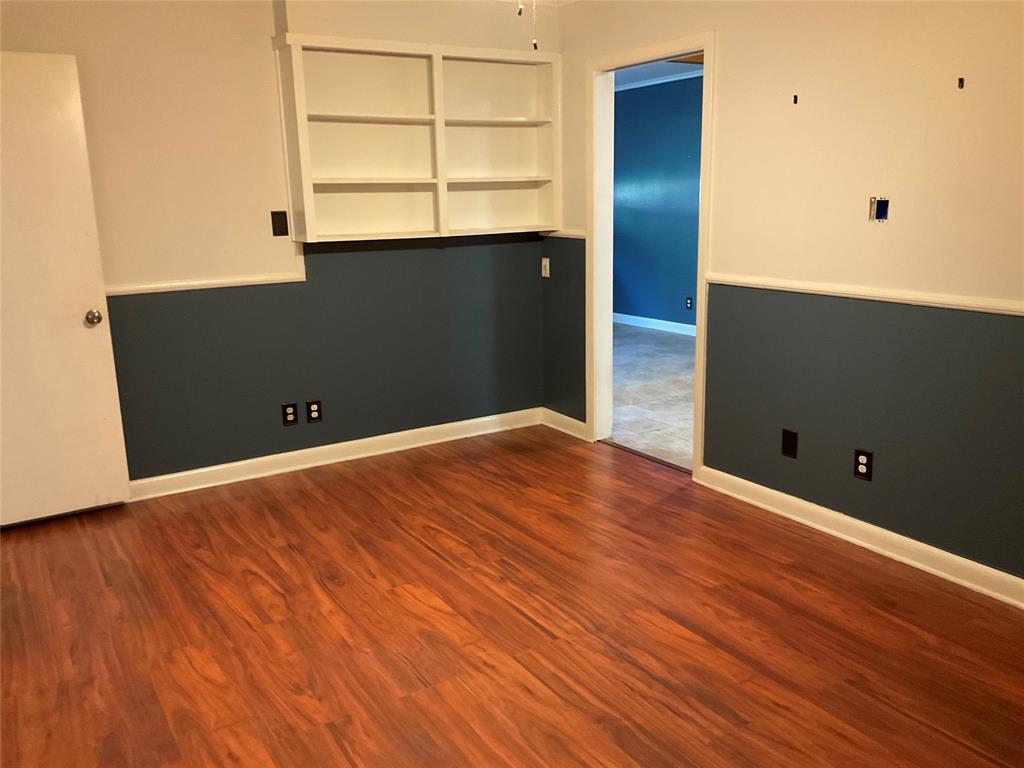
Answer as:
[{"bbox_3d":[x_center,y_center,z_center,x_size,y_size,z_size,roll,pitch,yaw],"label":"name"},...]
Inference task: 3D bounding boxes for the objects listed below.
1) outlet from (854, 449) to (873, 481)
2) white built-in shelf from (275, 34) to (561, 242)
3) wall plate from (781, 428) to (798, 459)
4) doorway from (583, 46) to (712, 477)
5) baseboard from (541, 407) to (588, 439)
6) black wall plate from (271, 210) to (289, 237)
[{"bbox_3d":[1.381,0.321,3.376,0.010,0.116,0.073,-9,15,-30],"label":"outlet"},{"bbox_3d":[-0.439,-1.268,4.530,1.519,0.958,0.249,-9,15,-30],"label":"white built-in shelf"},{"bbox_3d":[1.202,0.260,3.708,0.010,0.115,0.073,-9,15,-30],"label":"wall plate"},{"bbox_3d":[0.703,-0.606,4.386,0.139,2.088,0.947,-9,15,-30],"label":"doorway"},{"bbox_3d":[0.302,0.242,5.169,0.017,0.111,0.482,-9,15,-30],"label":"baseboard"},{"bbox_3d":[-1.164,-0.804,4.316,0.073,0.116,0.010,-9,15,-30],"label":"black wall plate"}]

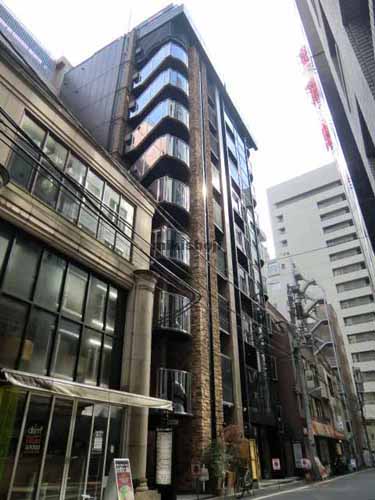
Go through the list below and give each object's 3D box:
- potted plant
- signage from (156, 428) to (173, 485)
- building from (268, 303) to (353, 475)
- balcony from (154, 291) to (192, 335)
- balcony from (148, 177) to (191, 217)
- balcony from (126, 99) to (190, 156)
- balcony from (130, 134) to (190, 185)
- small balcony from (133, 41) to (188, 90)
[{"bbox_3d":[0.971,7.484,12.045,0.800,1.650,0.800,0,-29,0],"label":"potted plant"},{"bbox_3d":[-0.740,6.575,11.078,0.560,1.530,0.200,-16,-33,26],"label":"signage"},{"bbox_3d":[7.341,13.383,33.327,9.000,12.800,21.000,-16,-33,26],"label":"building"},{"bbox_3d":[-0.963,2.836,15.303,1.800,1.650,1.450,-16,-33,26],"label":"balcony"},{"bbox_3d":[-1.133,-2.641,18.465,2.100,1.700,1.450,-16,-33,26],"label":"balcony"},{"bbox_3d":[-2.270,-7.885,22.359,4.500,1.650,1.500,-21,-36,31],"label":"balcony"},{"bbox_3d":[-2.005,-5.083,20.437,4.100,1.900,1.600,-21,-35,31],"label":"balcony"},{"bbox_3d":[-2.102,-13.246,24.945,4.100,1.550,1.450,-21,-35,31],"label":"small balcony"}]

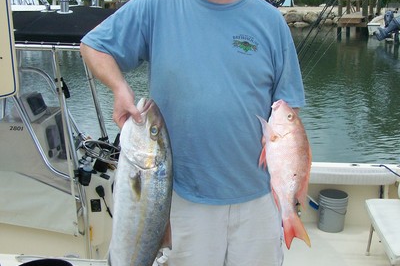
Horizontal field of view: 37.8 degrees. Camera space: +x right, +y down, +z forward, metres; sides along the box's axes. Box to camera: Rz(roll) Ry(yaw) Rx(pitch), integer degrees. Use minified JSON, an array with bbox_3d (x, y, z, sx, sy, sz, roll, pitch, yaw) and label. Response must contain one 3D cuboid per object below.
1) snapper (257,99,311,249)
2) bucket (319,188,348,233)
[{"bbox_3d":[0.268,0.130,1.824,0.153,0.473,0.094,-9,13,2],"label":"snapper"},{"bbox_3d":[1.370,0.810,6.030,0.302,0.370,0.302,0,13,0],"label":"bucket"}]

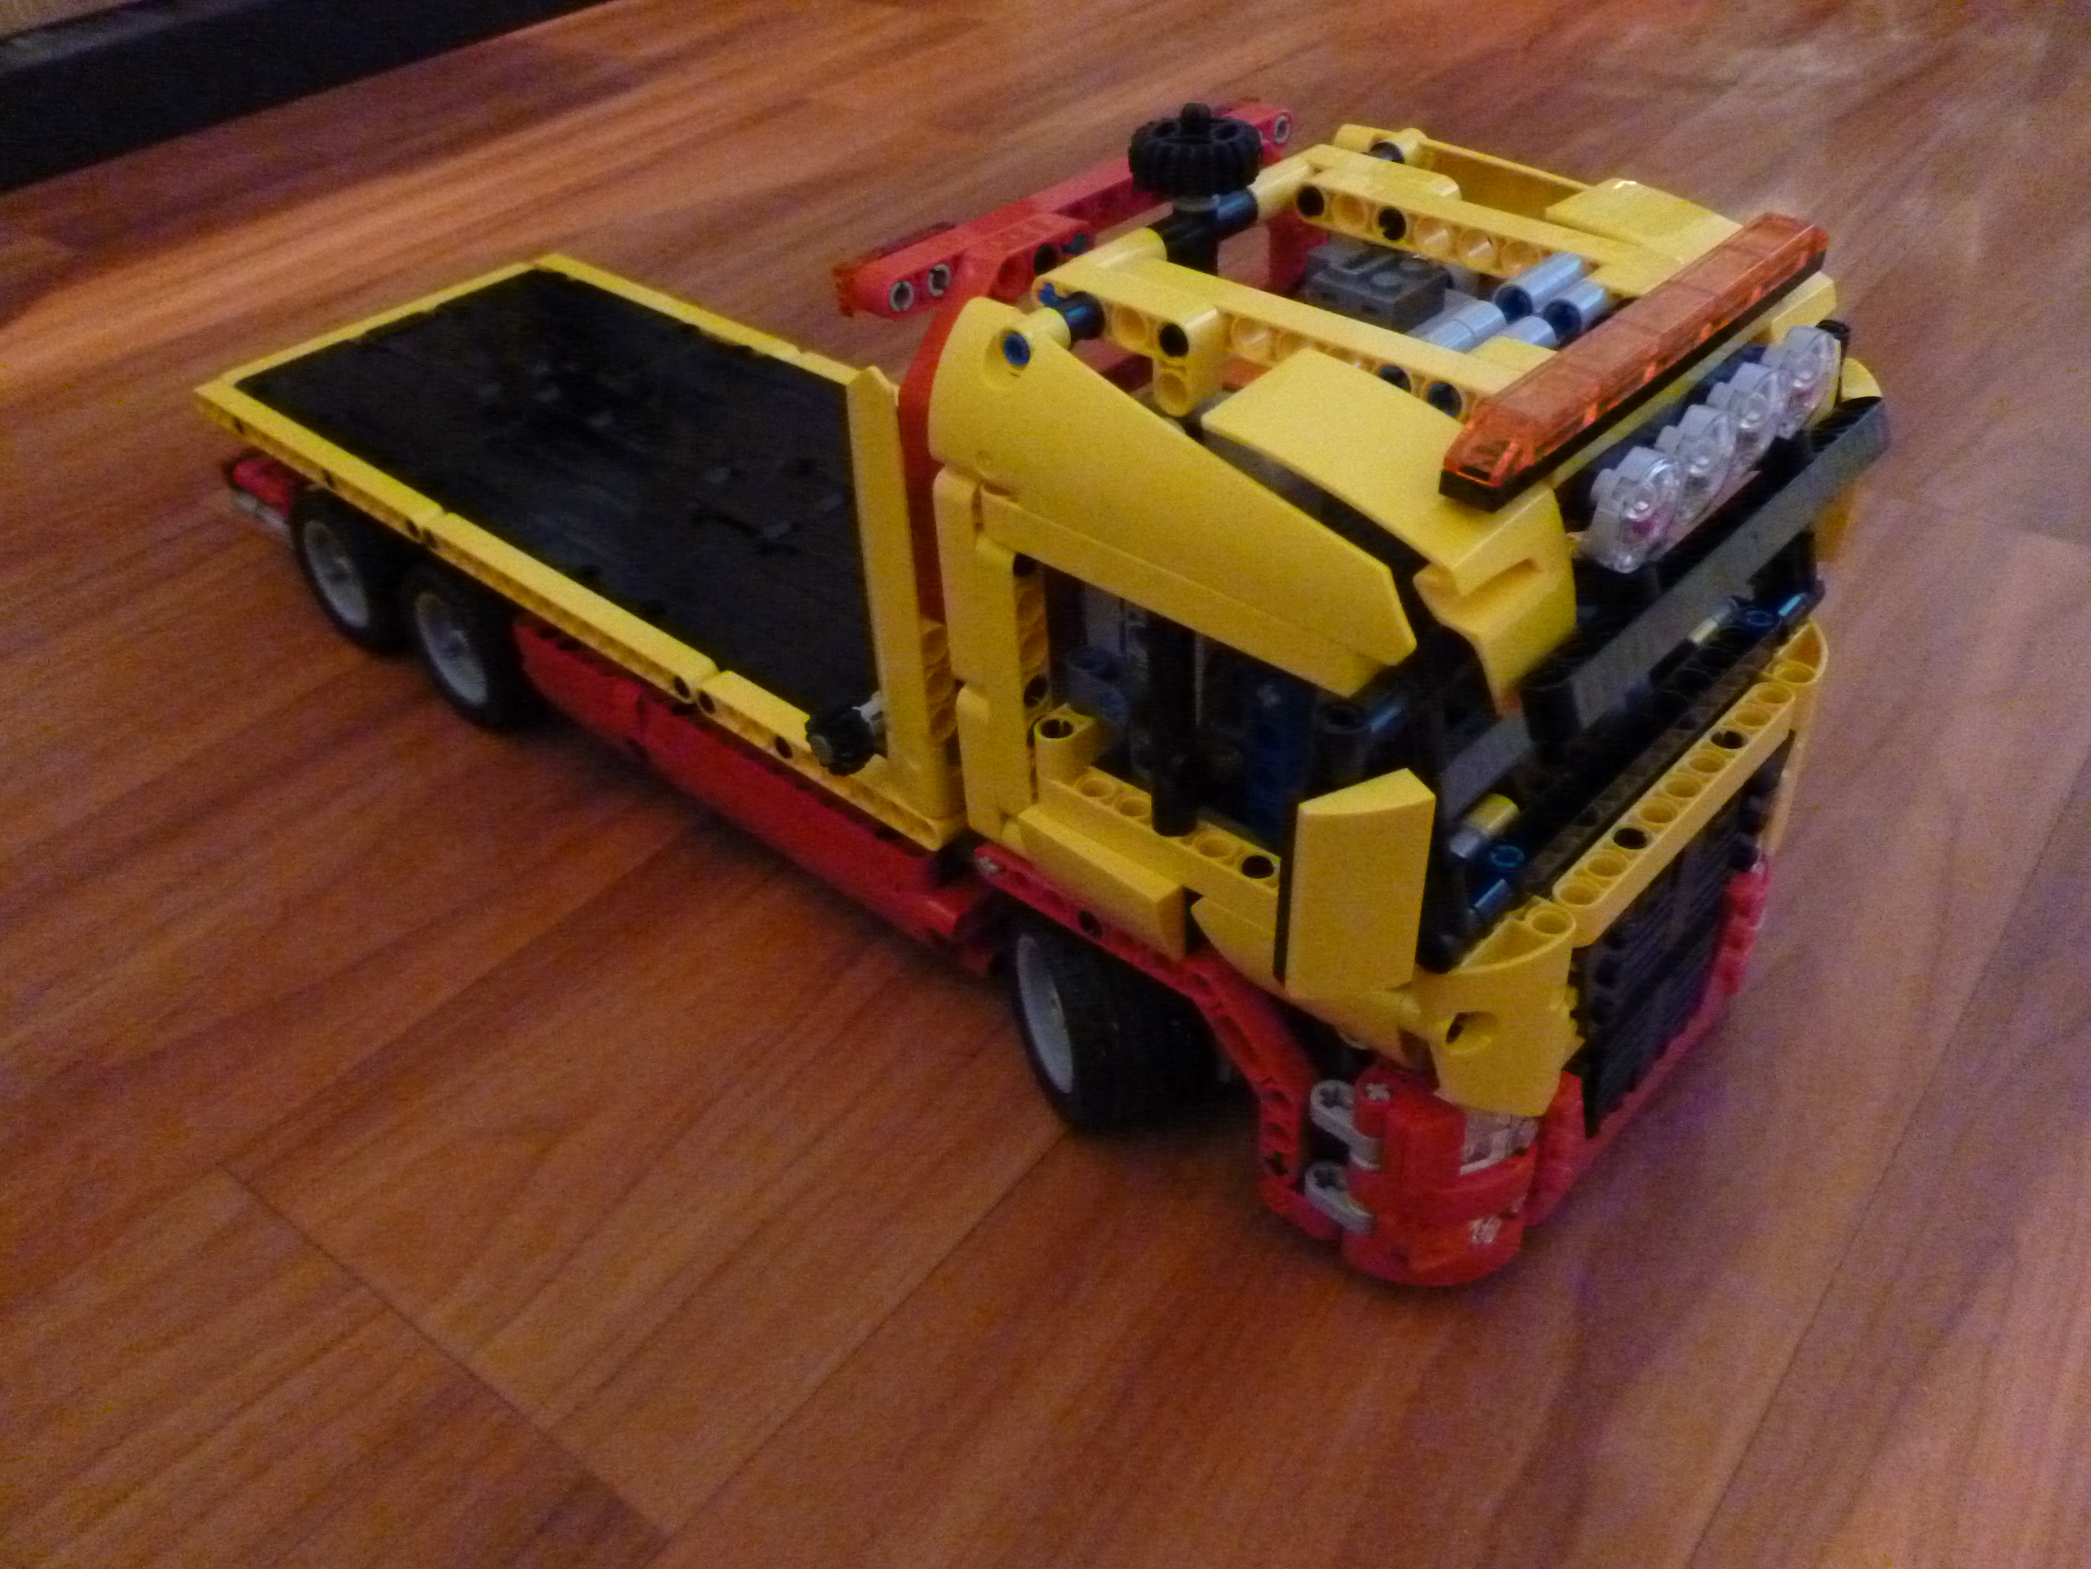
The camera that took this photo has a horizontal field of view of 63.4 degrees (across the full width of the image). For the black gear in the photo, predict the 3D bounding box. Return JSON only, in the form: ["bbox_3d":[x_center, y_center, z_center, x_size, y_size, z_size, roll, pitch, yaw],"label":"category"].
[{"bbox_3d":[0.024,-0.101,0.269,0.021,0.010,0.021,-2,38,1],"label":"black gear"}]

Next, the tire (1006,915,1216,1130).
[{"bbox_3d":[0.009,0.041,0.311,0.022,0.043,0.043,-18,41,-19],"label":"tire"}]

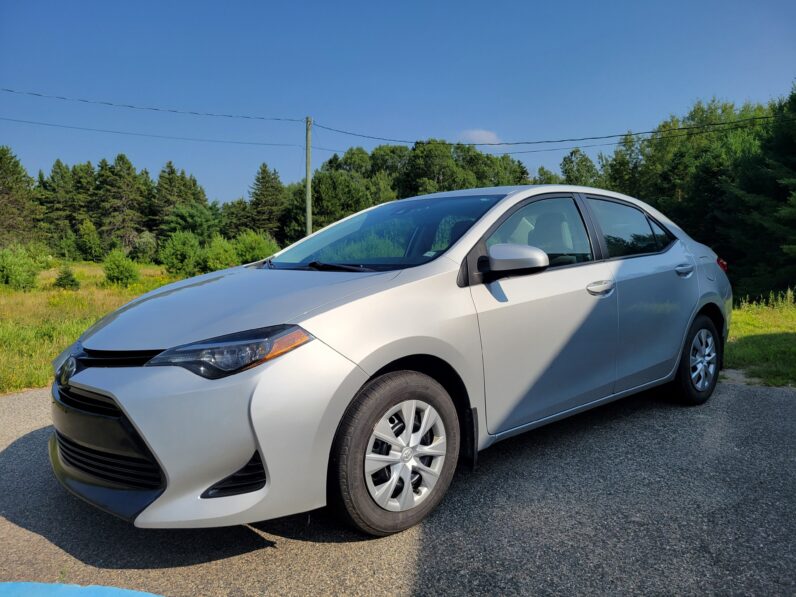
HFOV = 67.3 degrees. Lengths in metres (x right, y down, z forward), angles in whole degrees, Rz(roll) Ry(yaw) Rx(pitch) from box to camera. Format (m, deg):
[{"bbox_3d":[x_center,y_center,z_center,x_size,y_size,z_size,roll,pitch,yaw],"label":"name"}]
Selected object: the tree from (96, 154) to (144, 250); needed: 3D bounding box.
[{"bbox_3d":[-21.358,-6.923,45.648,3.690,8.000,3.510,0,5,0],"label":"tree"}]

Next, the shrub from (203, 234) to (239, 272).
[{"bbox_3d":[-6.698,-1.712,22.500,1.400,1.450,1.350,-2,6,-16],"label":"shrub"}]

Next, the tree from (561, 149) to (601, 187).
[{"bbox_3d":[12.820,-7.165,42.000,3.200,7.000,3.200,2,6,17],"label":"tree"}]

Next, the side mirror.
[{"bbox_3d":[0.497,-0.164,2.477,0.150,0.150,0.235,-5,8,-41],"label":"side mirror"}]

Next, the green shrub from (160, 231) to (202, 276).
[{"bbox_3d":[-7.968,-1.664,21.927,1.550,1.650,1.470,0,5,0],"label":"green shrub"}]

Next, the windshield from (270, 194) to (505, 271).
[{"bbox_3d":[-0.058,-0.406,3.198,0.887,0.120,1.360,-35,26,-33],"label":"windshield"}]

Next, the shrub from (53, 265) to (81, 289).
[{"bbox_3d":[-8.292,-0.537,14.972,0.650,0.630,0.620,0,5,0],"label":"shrub"}]

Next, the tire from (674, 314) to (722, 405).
[{"bbox_3d":[2.011,0.412,4.136,0.634,0.634,0.210,-5,5,-41],"label":"tire"}]

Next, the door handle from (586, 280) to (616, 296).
[{"bbox_3d":[1.030,-0.050,3.025,0.235,0.055,0.050,-5,8,-41],"label":"door handle"}]

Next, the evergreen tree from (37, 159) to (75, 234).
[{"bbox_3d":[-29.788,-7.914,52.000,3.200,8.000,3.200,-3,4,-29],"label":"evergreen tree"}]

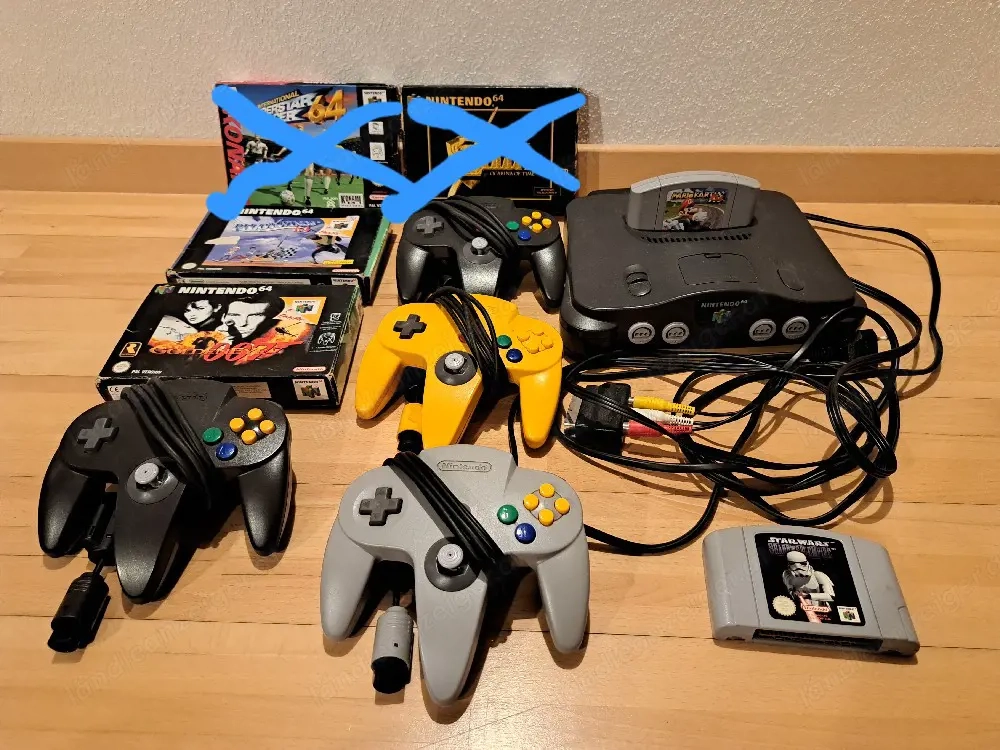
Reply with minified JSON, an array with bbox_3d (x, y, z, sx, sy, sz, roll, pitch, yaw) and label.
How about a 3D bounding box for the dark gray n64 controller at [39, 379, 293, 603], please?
[{"bbox_3d":[-0.216,0.068,0.465,0.160,0.061,0.162,-2,43,-2],"label":"dark gray n64 controller"}]

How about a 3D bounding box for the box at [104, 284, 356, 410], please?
[{"bbox_3d":[-0.221,-0.028,0.597,0.184,0.032,0.126,0,42,0],"label":"box"}]

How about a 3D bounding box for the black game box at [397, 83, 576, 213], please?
[{"bbox_3d":[-0.009,-0.240,0.748,0.182,0.127,0.030,0,24,0],"label":"black game box"}]

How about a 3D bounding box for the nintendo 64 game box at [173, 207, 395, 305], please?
[{"bbox_3d":[-0.213,-0.124,0.695,0.182,0.030,0.127,2,43,2],"label":"nintendo 64 game box"}]

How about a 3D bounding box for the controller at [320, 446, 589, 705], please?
[{"bbox_3d":[-0.026,0.107,0.422,0.160,0.061,0.162,1,43,1],"label":"controller"}]

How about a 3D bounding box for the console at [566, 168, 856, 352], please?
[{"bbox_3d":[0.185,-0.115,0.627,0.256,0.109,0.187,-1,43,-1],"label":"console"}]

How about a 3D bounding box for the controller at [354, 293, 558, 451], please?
[{"bbox_3d":[-0.029,-0.002,0.540,0.160,0.061,0.162,8,43,8],"label":"controller"}]

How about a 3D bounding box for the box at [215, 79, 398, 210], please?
[{"bbox_3d":[-0.198,-0.242,0.750,0.182,0.127,0.030,-1,22,-1],"label":"box"}]

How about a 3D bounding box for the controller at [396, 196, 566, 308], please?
[{"bbox_3d":[-0.019,-0.109,0.656,0.160,0.061,0.162,1,43,1],"label":"controller"}]

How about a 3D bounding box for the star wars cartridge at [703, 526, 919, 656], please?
[{"bbox_3d":[0.188,0.130,0.430,0.116,0.018,0.073,3,43,3],"label":"star wars cartridge"}]

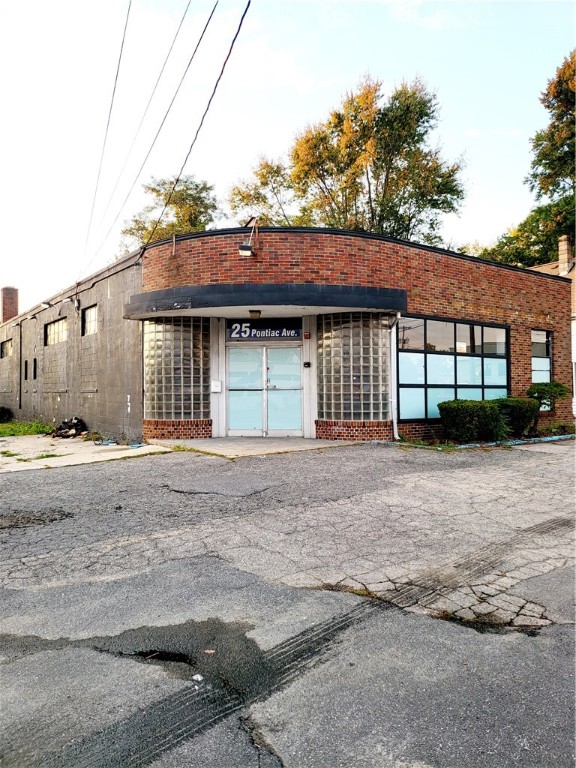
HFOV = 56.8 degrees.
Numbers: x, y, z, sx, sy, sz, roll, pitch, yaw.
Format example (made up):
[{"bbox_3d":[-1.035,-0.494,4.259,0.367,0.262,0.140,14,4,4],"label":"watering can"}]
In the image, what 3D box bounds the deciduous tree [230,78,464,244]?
[{"bbox_3d":[3.020,-6.970,27.000,11.600,17.000,10.500,0,-1,0],"label":"deciduous tree"}]

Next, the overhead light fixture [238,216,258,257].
[{"bbox_3d":[-0.805,-3.030,10.850,0.350,0.860,0.600,0,-1,12],"label":"overhead light fixture"}]

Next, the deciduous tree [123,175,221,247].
[{"bbox_3d":[-8.160,-6.400,37.000,7.200,16.200,7.200,0,-1,0],"label":"deciduous tree"}]

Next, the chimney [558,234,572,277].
[{"bbox_3d":[12.500,-5.790,24.000,0.430,1.800,0.430,1,-1,-35],"label":"chimney"}]

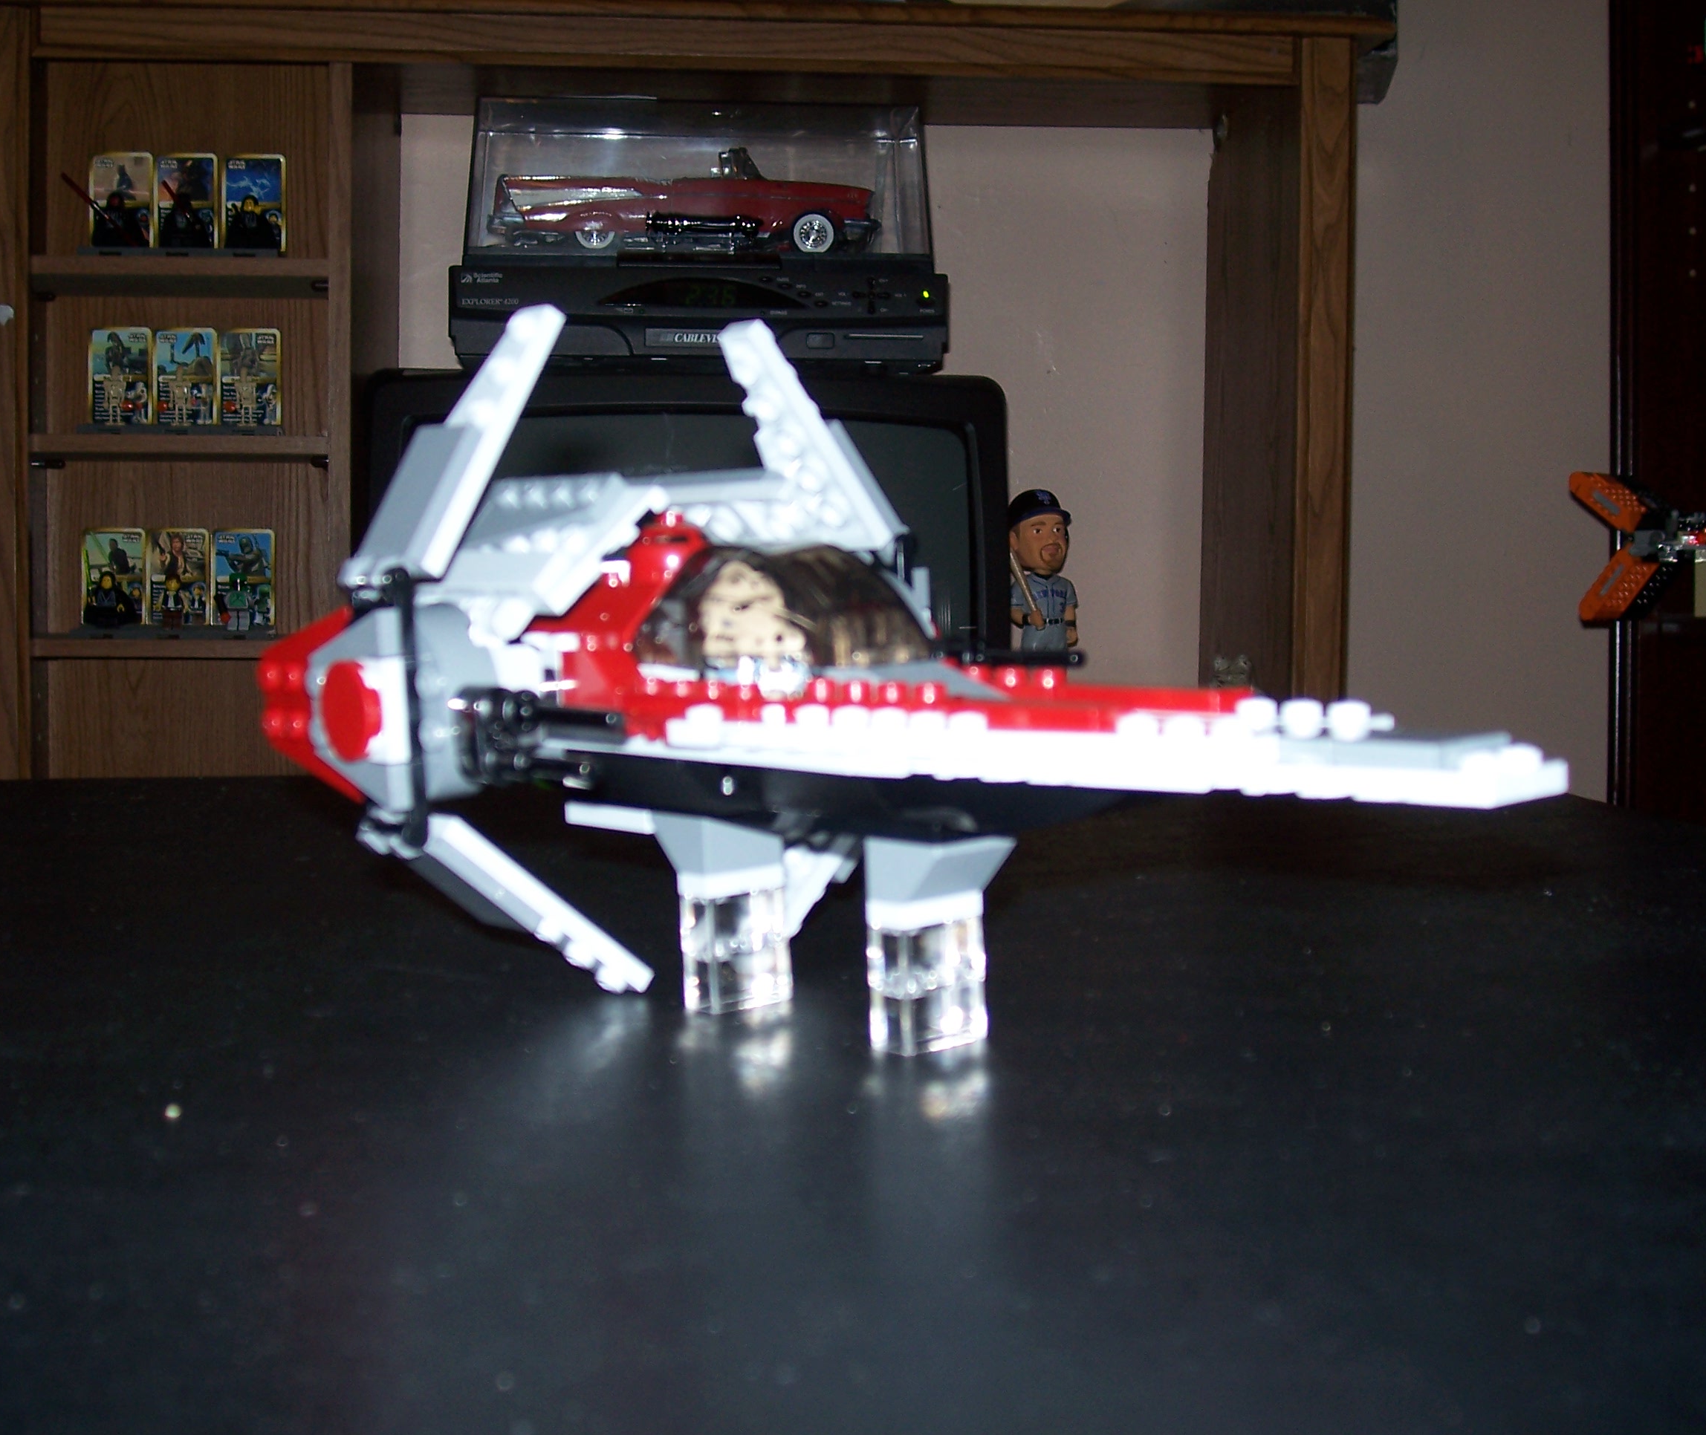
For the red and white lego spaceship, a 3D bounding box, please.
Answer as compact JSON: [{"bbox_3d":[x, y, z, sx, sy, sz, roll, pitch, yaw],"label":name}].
[{"bbox_3d":[0.009,-0.009,0.348,0.114,0.117,0.216,-5,5,-40],"label":"red and white lego spaceship"}]

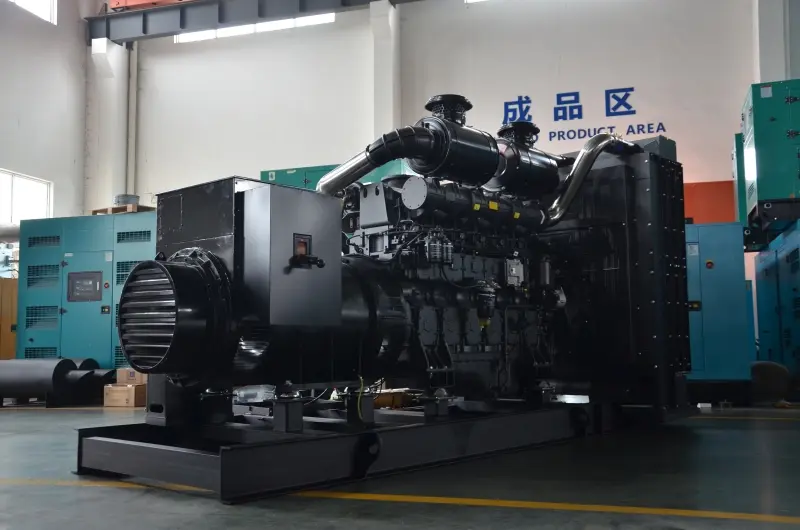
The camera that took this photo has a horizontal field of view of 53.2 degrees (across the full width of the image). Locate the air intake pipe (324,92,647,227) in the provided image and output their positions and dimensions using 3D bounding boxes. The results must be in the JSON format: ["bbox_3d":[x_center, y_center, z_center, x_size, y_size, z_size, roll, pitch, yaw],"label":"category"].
[{"bbox_3d":[0.873,-0.823,6.697,0.731,0.924,4.004,-5,-7,42],"label":"air intake pipe"}]

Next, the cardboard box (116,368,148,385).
[{"bbox_3d":[-3.258,1.379,9.917,0.390,0.200,0.280,-1,-5,7],"label":"cardboard box"}]

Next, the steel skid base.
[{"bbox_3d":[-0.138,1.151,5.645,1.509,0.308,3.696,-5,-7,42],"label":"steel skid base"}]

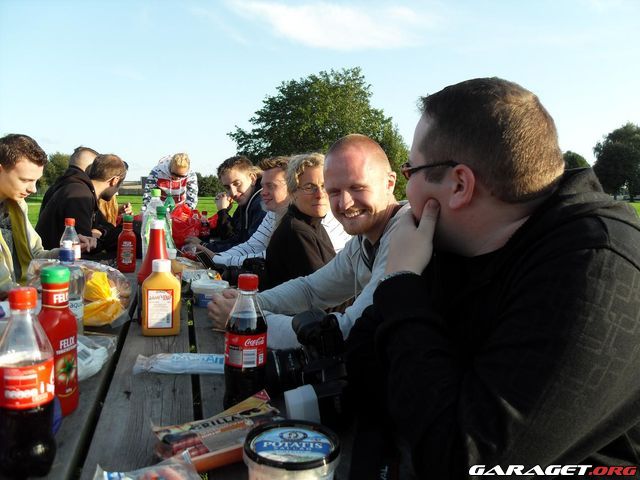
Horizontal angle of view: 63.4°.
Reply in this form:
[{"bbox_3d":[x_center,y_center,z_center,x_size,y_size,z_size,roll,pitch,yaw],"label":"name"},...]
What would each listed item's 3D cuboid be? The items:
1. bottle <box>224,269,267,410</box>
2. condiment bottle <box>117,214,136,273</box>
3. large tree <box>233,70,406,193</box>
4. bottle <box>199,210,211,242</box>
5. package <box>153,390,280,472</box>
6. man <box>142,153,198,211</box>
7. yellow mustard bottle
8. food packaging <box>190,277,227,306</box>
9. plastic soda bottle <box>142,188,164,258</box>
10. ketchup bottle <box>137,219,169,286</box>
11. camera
[{"bbox_3d":[-0.115,0.159,0.810,0.065,0.225,0.065,1,5,0],"label":"bottle"},{"bbox_3d":[-0.839,0.007,2.250,0.082,0.234,0.060,0,5,-11],"label":"condiment bottle"},{"bbox_3d":[-0.104,-7.151,36.000,12.500,9.842,11.500,1,5,0],"label":"large tree"},{"bbox_3d":[-0.712,-0.073,3.200,0.065,0.225,0.065,1,5,0],"label":"bottle"},{"bbox_3d":[-0.142,0.282,0.752,0.188,0.034,0.108,-3,7,-31],"label":"package"},{"bbox_3d":[-1.361,-0.105,4.694,0.500,1.337,0.750,-1,7,-19],"label":"man"},{"bbox_3d":[-0.393,0.140,1.285,0.090,0.188,0.055,0,6,-7],"label":"yellow mustard bottle"},{"bbox_3d":[-0.336,0.168,1.590,0.113,0.066,0.113,0,7,-12],"label":"food packaging"},{"bbox_3d":[-0.585,-0.008,1.860,0.102,0.346,0.102,-1,7,-18],"label":"plastic soda bottle"},{"bbox_3d":[-0.422,0.083,1.350,0.098,0.264,0.090,0,5,-11],"label":"ketchup bottle"},{"bbox_3d":[-0.032,0.189,0.885,0.150,0.145,0.140,2,5,3],"label":"camera"}]

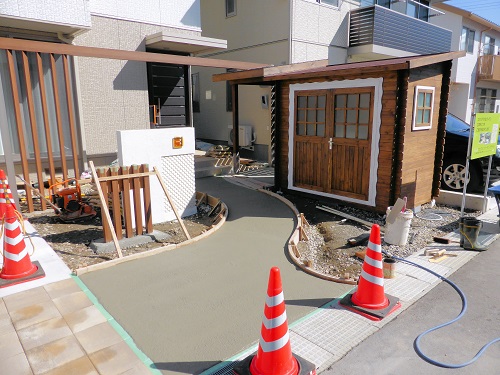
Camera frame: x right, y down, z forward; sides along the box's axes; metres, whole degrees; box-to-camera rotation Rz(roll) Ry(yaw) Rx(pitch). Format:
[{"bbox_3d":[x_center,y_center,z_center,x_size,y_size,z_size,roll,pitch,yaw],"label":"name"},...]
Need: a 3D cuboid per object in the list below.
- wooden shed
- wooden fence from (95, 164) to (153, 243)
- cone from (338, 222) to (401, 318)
[{"bbox_3d":[1.413,-1.349,7.484,2.066,2.619,4.656,-11,16,-40],"label":"wooden shed"},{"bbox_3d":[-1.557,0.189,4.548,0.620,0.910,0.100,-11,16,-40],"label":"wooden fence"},{"bbox_3d":[1.025,0.654,3.015,0.376,0.705,0.376,-11,16,-40],"label":"cone"}]

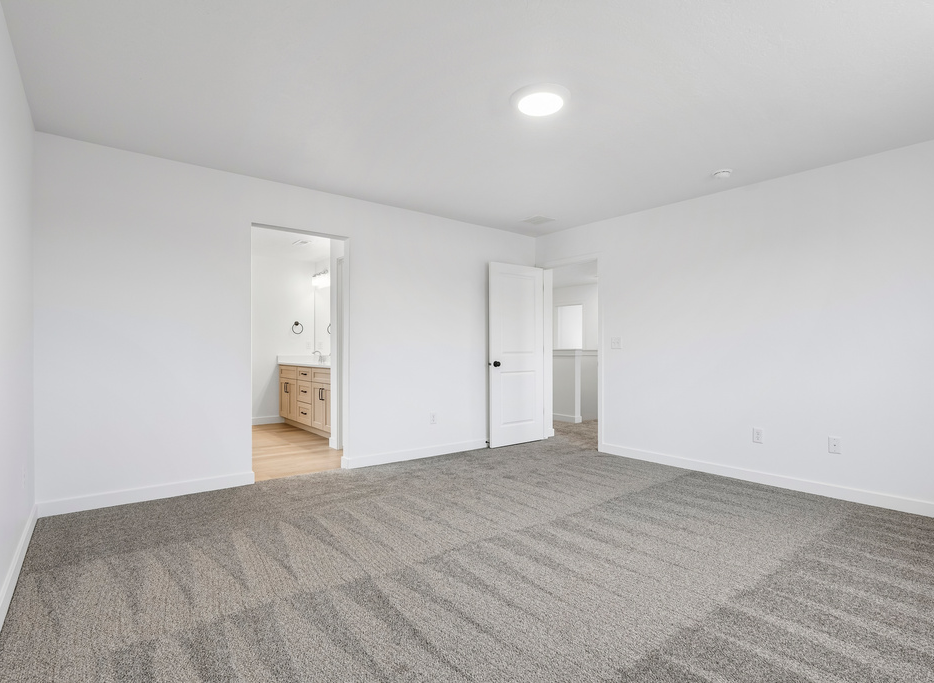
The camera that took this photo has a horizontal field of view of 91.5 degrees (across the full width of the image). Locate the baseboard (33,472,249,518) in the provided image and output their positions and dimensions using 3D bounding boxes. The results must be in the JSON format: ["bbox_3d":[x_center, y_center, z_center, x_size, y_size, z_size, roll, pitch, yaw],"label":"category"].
[{"bbox_3d":[-2.192,1.073,3.236,1.266,0.090,0.016,1,-1,-39],"label":"baseboard"}]

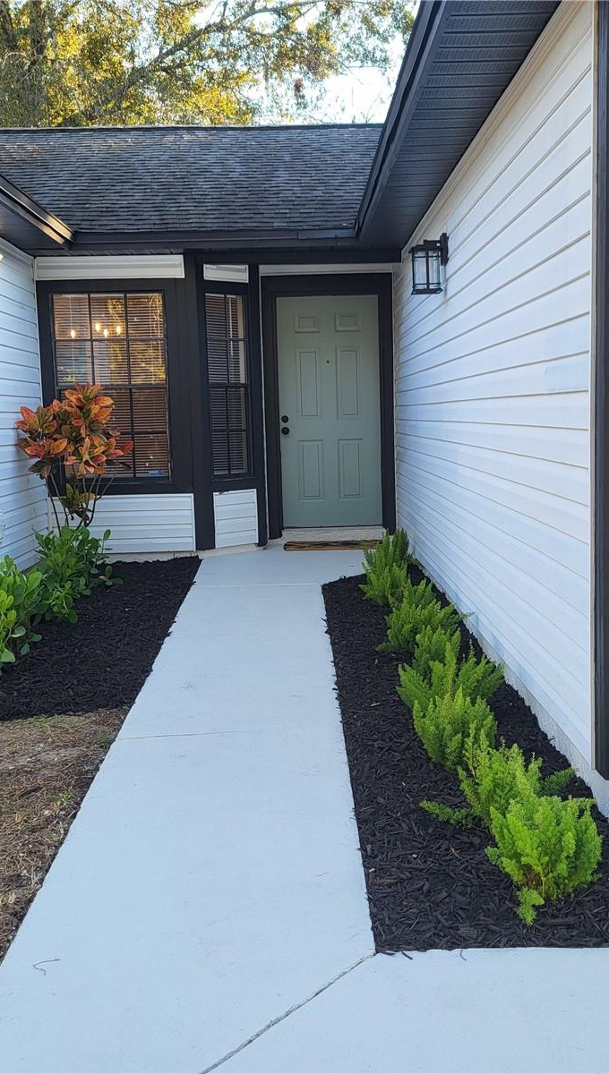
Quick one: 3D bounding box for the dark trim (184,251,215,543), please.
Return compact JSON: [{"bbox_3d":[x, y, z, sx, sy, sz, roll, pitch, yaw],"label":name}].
[{"bbox_3d":[-0.828,-1.048,8.546,0.148,2.316,0.090,-2,7,0],"label":"dark trim"}]

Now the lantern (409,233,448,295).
[{"bbox_3d":[0.684,-1.524,6.031,0.225,0.340,0.180,-2,7,0],"label":"lantern"}]

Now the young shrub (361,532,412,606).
[{"bbox_3d":[0.516,0.173,6.847,0.328,0.440,0.420,-1,6,0],"label":"young shrub"}]

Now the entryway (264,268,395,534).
[{"bbox_3d":[0.218,-1.132,9.444,1.126,2.271,0.130,-1,6,0],"label":"entryway"}]

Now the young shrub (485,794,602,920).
[{"bbox_3d":[0.624,0.796,2.803,0.301,0.267,0.310,-2,7,0],"label":"young shrub"}]

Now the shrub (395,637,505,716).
[{"bbox_3d":[0.608,0.567,4.477,0.438,0.306,0.380,-1,6,0],"label":"shrub"}]

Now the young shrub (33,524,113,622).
[{"bbox_3d":[-1.452,0.187,6.734,0.497,0.537,0.520,-1,6,0],"label":"young shrub"}]

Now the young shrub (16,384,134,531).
[{"bbox_3d":[-1.614,-0.389,7.594,0.818,1.365,0.750,-2,7,0],"label":"young shrub"}]

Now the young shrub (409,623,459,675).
[{"bbox_3d":[0.605,0.521,5.015,0.270,0.247,0.300,-1,6,0],"label":"young shrub"}]

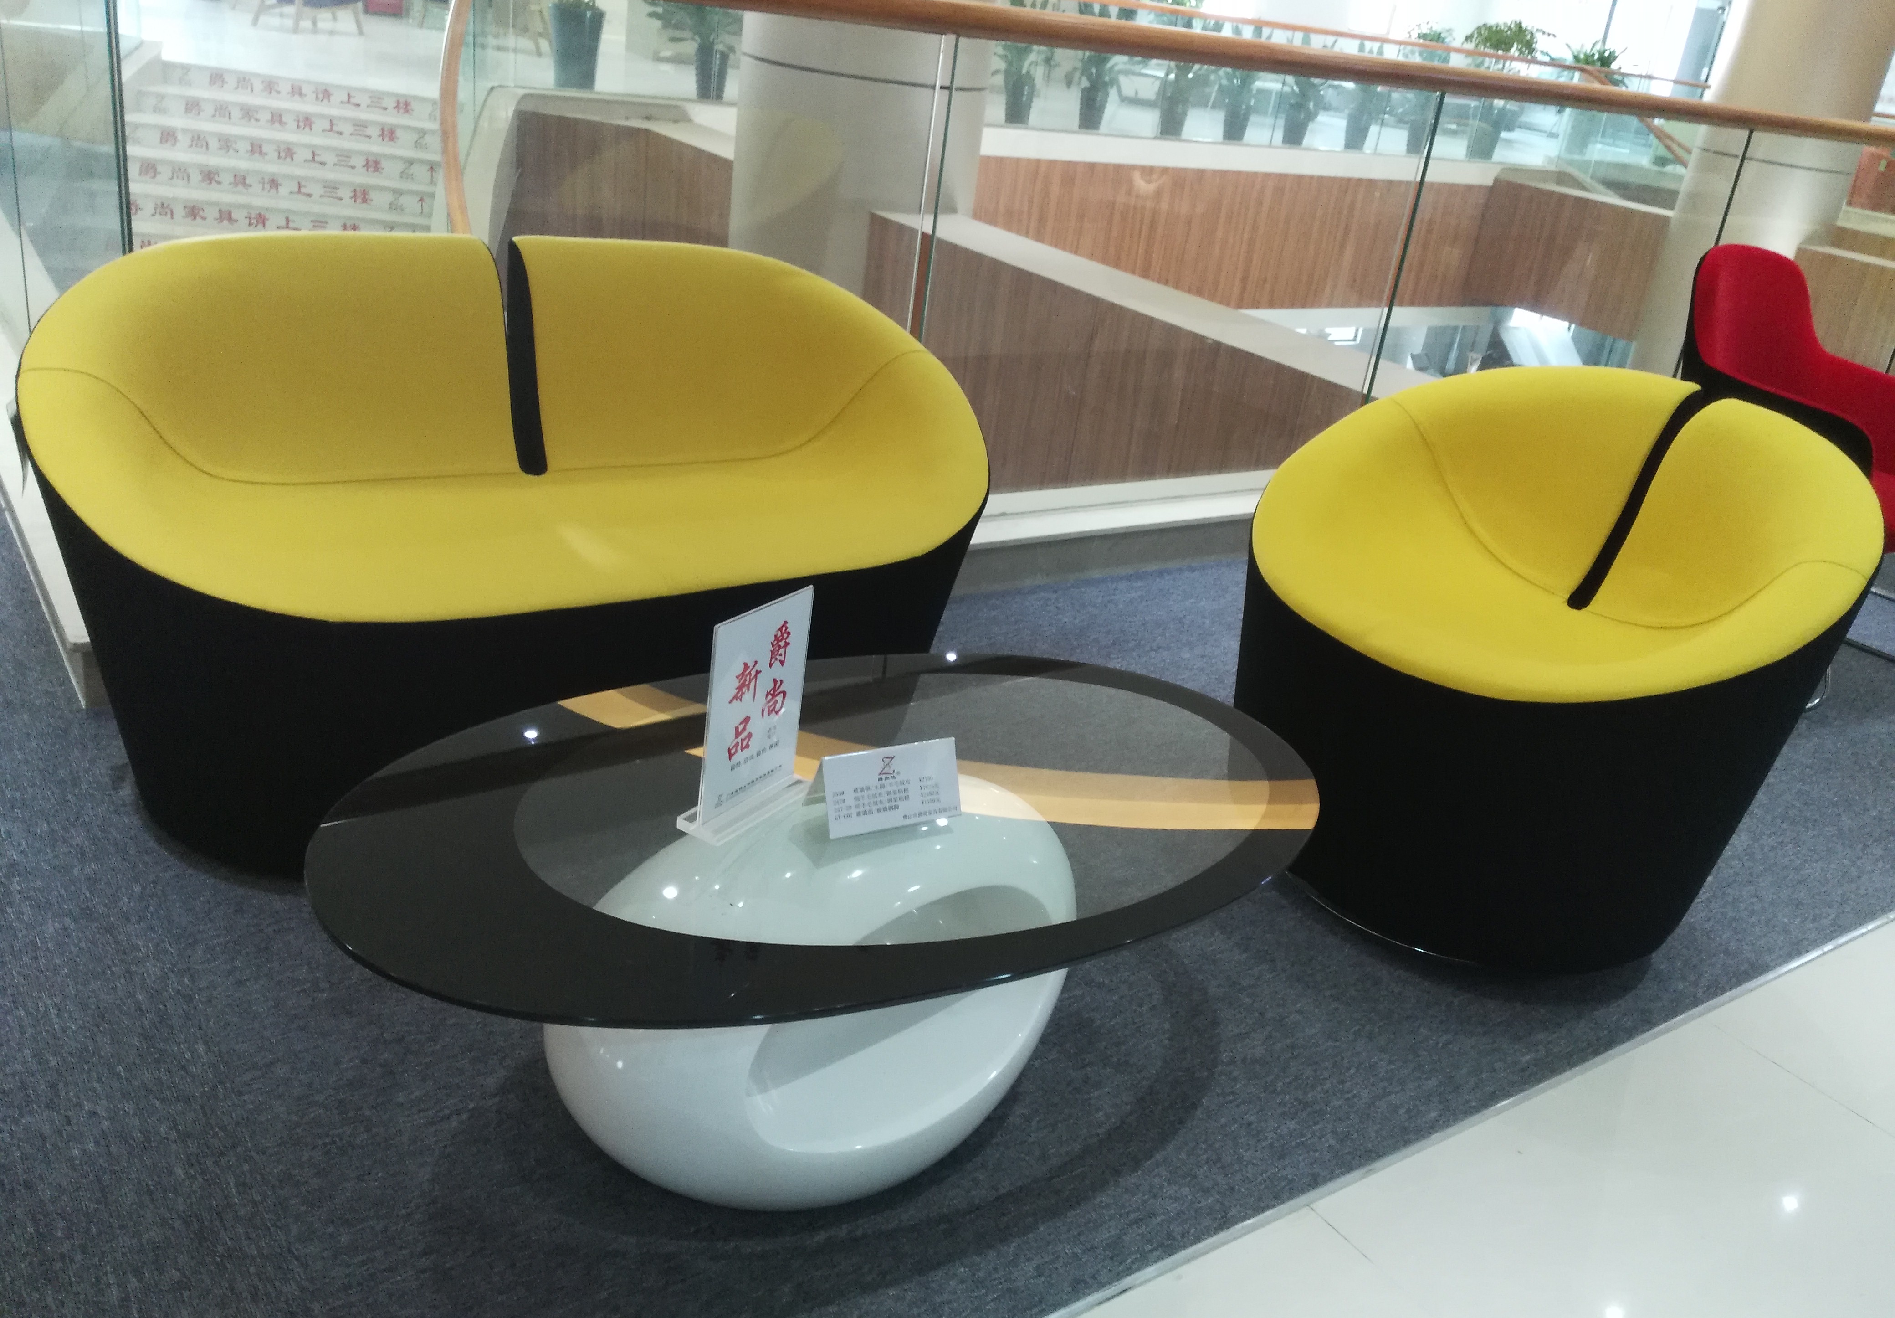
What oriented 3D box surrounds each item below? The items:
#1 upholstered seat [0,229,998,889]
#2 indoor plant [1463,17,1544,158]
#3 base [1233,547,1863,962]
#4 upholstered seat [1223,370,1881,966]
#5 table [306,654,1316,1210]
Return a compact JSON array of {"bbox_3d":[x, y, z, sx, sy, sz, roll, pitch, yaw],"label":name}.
[{"bbox_3d":[-0.557,-0.188,2.265,1.360,0.750,0.715,-9,28,-35],"label":"upholstered seat"},{"bbox_3d":[5.787,-5.926,16.000,0.800,1.380,0.800,-9,28,-34],"label":"indoor plant"},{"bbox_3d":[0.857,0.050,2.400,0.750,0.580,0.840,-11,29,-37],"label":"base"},{"bbox_3d":[0.871,-0.029,2.371,0.765,0.750,0.850,-11,29,-37],"label":"upholstered seat"},{"bbox_3d":[-0.101,0.326,1.653,1.105,0.412,0.665,-9,28,-34],"label":"table"}]

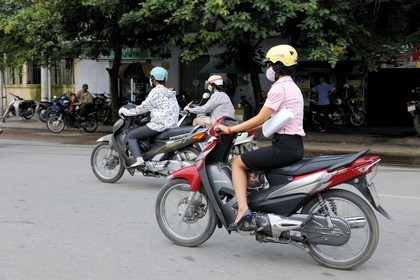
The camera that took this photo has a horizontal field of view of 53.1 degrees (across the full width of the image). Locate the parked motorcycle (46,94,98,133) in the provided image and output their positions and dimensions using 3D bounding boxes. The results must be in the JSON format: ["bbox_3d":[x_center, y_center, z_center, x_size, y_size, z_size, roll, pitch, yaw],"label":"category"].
[{"bbox_3d":[-4.282,-0.791,13.060,1.800,1.150,0.680,1,6,14],"label":"parked motorcycle"}]

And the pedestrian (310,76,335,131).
[{"bbox_3d":[3.311,-1.047,12.311,0.660,1.660,0.360,1,7,20],"label":"pedestrian"}]

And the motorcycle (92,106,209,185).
[{"bbox_3d":[-0.834,0.089,5.420,1.850,1.070,0.700,2,7,28],"label":"motorcycle"}]

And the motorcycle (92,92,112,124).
[{"bbox_3d":[-4.229,-1.219,15.646,0.700,1.100,1.850,-5,7,-35],"label":"motorcycle"}]

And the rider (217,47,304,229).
[{"bbox_3d":[0.403,-0.011,3.053,0.600,1.300,0.560,2,7,24],"label":"rider"}]

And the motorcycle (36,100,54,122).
[{"bbox_3d":[-5.692,-1.226,16.194,1.850,1.070,0.680,-4,7,-25],"label":"motorcycle"}]

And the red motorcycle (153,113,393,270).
[{"bbox_3d":[0.368,0.352,3.110,1.809,1.071,0.700,2,7,24],"label":"red motorcycle"}]

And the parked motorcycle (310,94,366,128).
[{"bbox_3d":[4.382,-0.992,14.308,1.900,1.090,0.720,0,6,5],"label":"parked motorcycle"}]

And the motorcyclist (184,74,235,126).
[{"bbox_3d":[0.036,-0.322,6.100,0.700,1.220,0.560,2,7,25],"label":"motorcyclist"}]

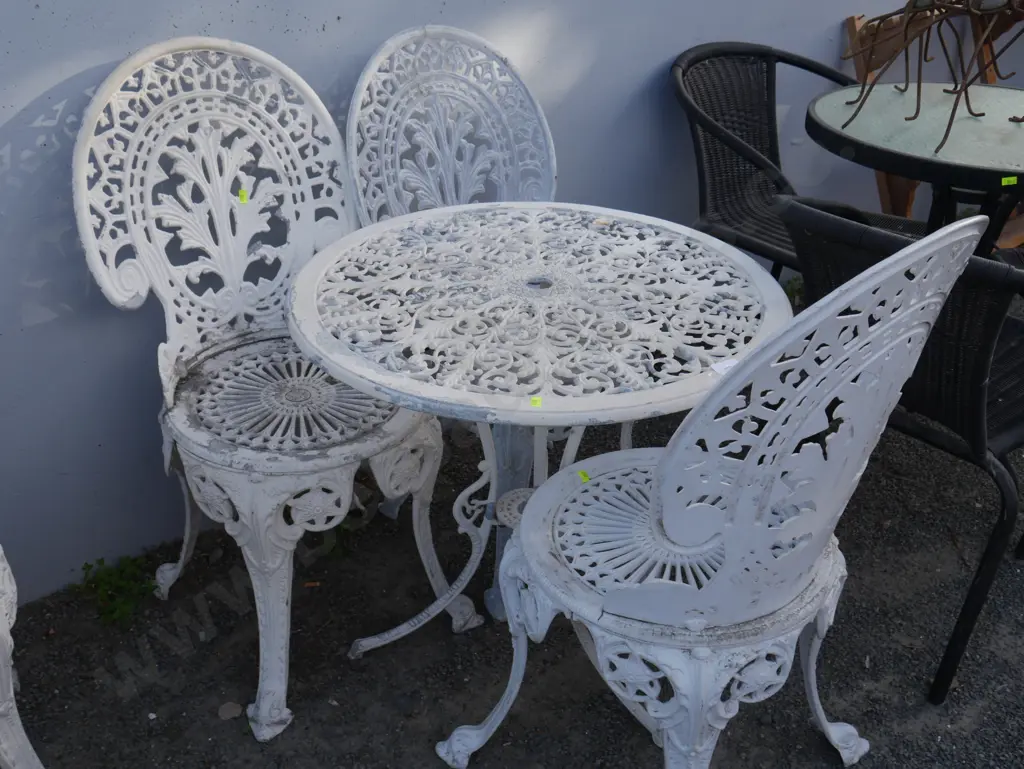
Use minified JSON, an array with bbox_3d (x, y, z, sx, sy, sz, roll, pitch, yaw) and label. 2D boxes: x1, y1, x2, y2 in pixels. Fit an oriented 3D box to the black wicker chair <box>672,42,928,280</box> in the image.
[{"bbox_3d":[0.604,-0.321,2.215,0.560,0.740,0.575,-22,37,-35],"label":"black wicker chair"}]

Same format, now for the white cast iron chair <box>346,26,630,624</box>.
[{"bbox_3d":[-0.016,-0.126,1.761,0.425,0.895,0.455,-20,36,-33],"label":"white cast iron chair"}]

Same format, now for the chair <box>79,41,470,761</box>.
[{"bbox_3d":[-0.334,-0.017,1.496,0.425,0.895,0.455,-23,38,-35],"label":"chair"}]

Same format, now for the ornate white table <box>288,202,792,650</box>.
[{"bbox_3d":[0.030,0.133,1.524,0.675,0.620,0.675,-21,37,-34],"label":"ornate white table"}]

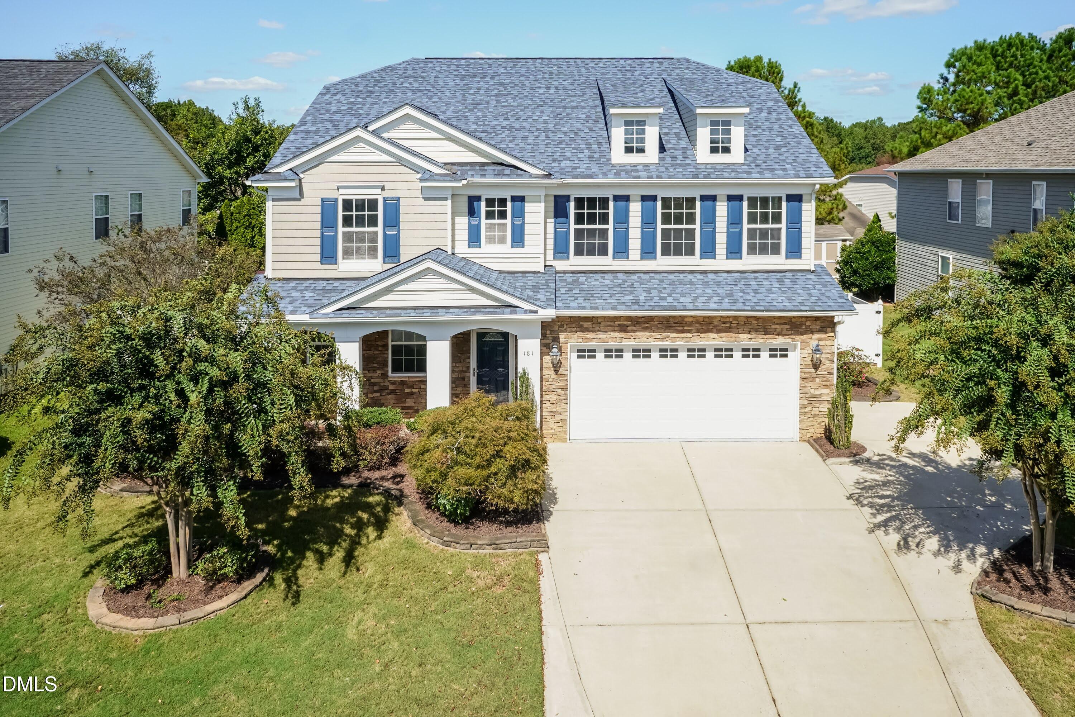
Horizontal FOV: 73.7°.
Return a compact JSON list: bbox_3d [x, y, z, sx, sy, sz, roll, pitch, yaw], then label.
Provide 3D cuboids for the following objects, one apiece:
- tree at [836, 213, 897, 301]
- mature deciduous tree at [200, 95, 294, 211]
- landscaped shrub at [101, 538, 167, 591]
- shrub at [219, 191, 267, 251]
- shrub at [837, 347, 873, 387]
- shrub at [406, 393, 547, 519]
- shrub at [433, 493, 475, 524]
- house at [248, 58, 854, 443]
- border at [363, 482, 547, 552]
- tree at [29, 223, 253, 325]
[{"bbox_3d":[14.600,-4.450,31.500,3.000,3.900,3.000,0,8,0],"label":"tree"},{"bbox_3d":[-13.900,-8.700,35.000,6.000,8.300,5.800,0,8,0],"label":"mature deciduous tree"},{"bbox_3d":[-6.100,3.100,10.800,1.000,0.750,0.920,0,8,0],"label":"landscaped shrub"},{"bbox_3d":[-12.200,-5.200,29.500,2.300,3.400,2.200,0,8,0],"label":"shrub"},{"bbox_3d":[8.200,0.220,18.700,1.150,1.050,1.100,0,8,0],"label":"shrub"},{"bbox_3d":[-1.150,1.630,13.300,2.600,1.950,2.400,0,8,0],"label":"shrub"},{"bbox_3d":[-1.460,2.600,12.400,0.740,0.520,0.650,0,8,0],"label":"shrub"},{"bbox_3d":[0.100,-4.000,20.600,13.200,9.700,11.800,0,8,0],"label":"house"},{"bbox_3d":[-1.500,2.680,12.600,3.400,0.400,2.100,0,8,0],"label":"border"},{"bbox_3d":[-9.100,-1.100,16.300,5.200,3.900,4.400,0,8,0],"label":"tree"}]

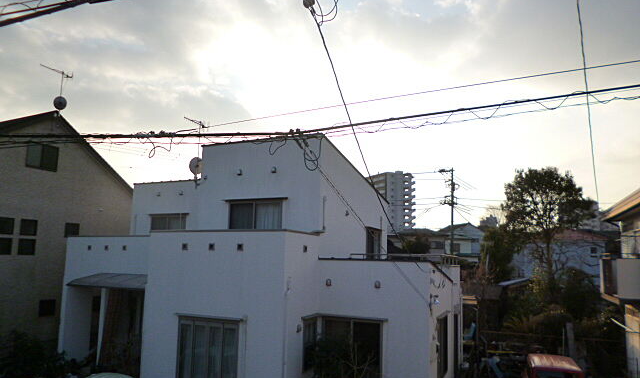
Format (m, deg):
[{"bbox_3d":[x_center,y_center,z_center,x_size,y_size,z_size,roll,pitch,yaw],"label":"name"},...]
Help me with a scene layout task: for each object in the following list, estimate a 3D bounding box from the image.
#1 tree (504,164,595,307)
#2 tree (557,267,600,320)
[{"bbox_3d":[12.358,2.879,23.982,4.800,7.900,4.600,-3,-8,27],"label":"tree"},{"bbox_3d":[11.650,4.927,19.979,2.100,2.800,2.000,-3,-8,30],"label":"tree"}]

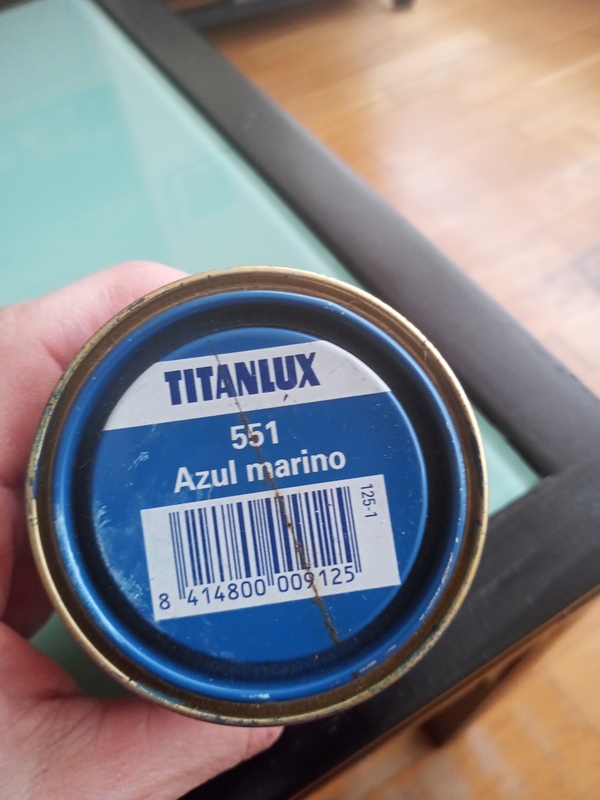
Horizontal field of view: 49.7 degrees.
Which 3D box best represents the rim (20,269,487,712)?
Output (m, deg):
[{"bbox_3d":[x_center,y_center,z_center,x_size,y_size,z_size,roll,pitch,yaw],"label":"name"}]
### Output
[{"bbox_3d":[-0.005,0.013,0.088,0.062,0.005,0.062,0,89,-1],"label":"rim"}]

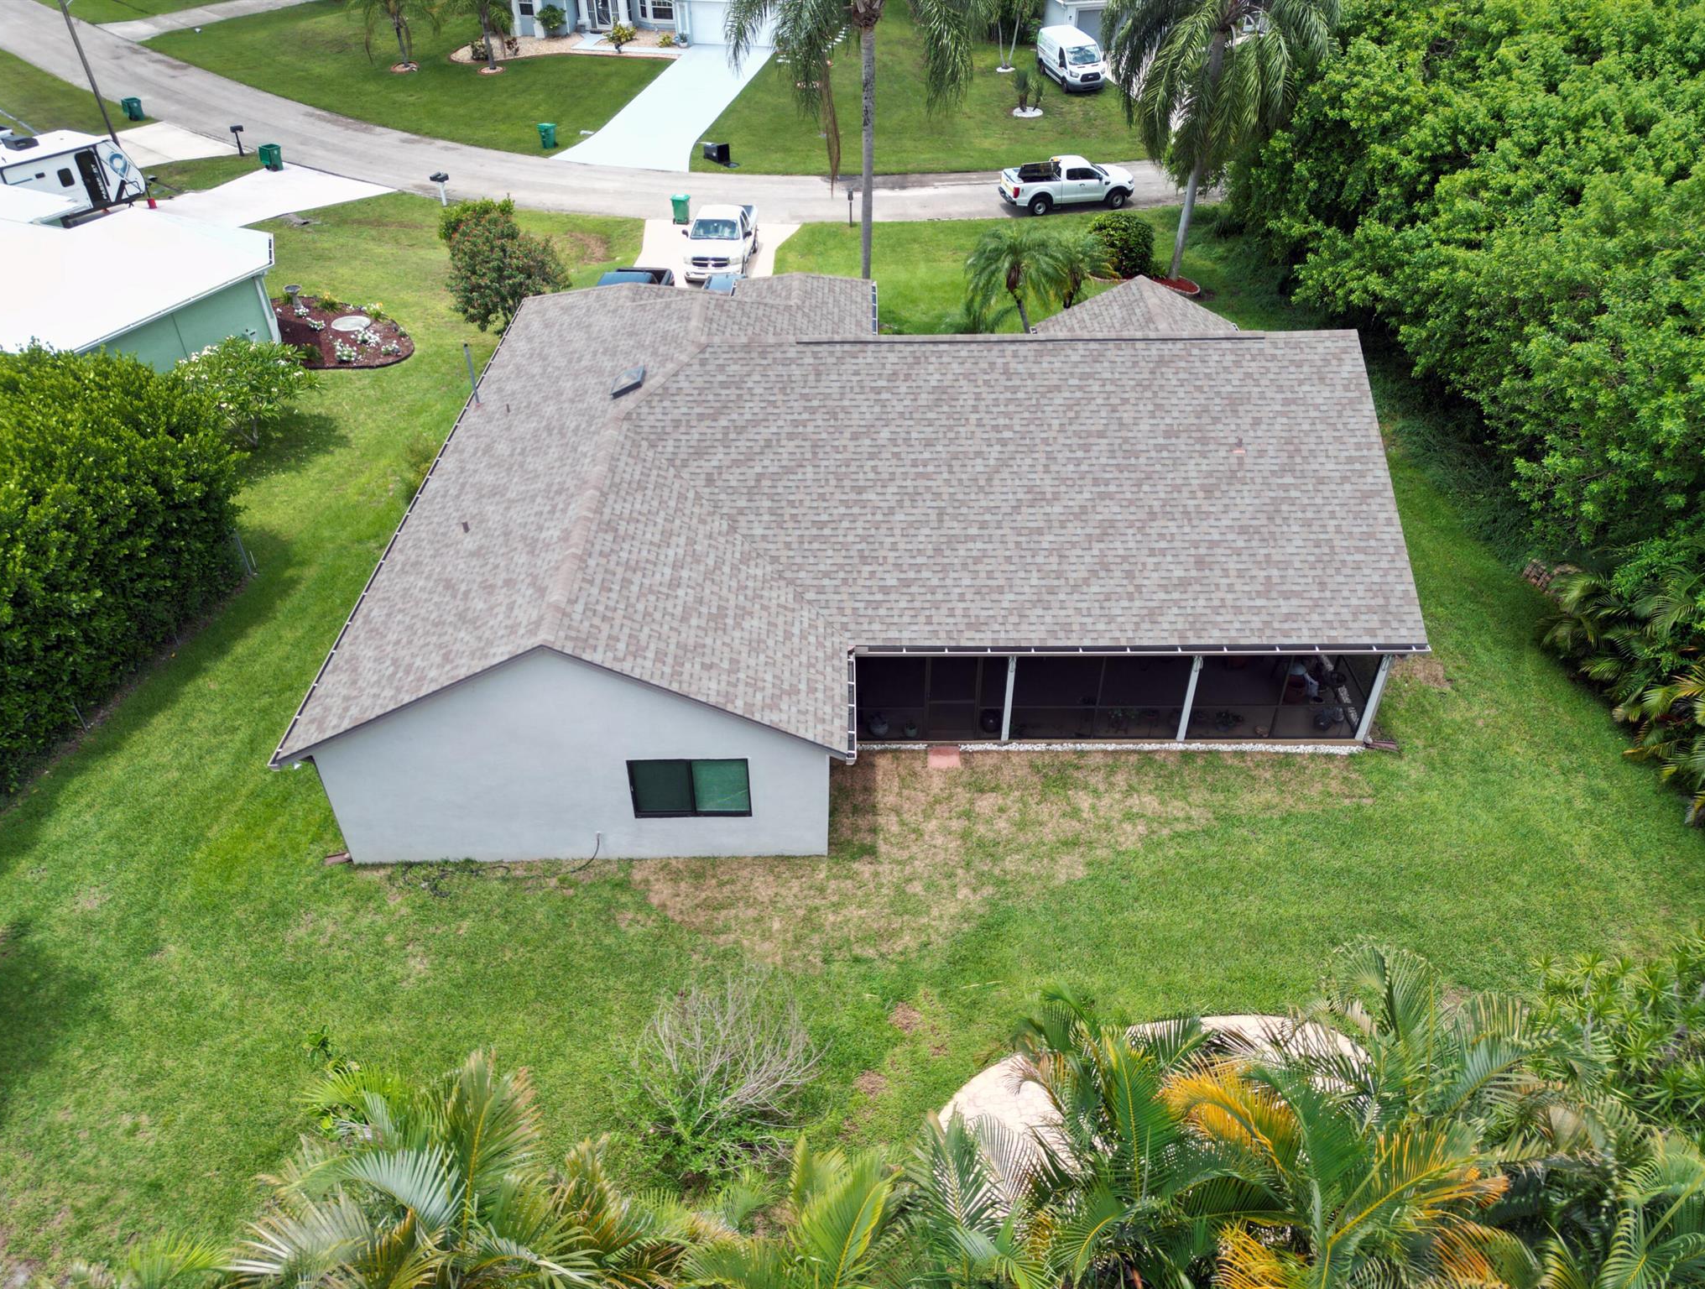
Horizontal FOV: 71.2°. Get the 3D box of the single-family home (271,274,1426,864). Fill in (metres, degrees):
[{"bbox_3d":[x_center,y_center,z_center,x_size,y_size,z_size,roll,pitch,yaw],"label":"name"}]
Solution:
[{"bbox_3d":[0.565,-4.372,25.233,18.685,5.707,19.089,0,38,0],"label":"single-family home"}]

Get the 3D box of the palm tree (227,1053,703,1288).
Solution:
[{"bbox_3d":[-3.891,6.618,12.864,4.400,4.000,4.000,-1,38,0],"label":"palm tree"}]

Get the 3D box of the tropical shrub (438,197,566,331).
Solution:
[{"bbox_3d":[-11.116,-12.057,38.125,3.900,4.000,3.800,0,38,0],"label":"tropical shrub"}]

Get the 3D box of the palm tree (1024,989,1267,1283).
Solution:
[{"bbox_3d":[2.998,6.222,12.963,2.727,4.242,2.727,0,38,0],"label":"palm tree"}]

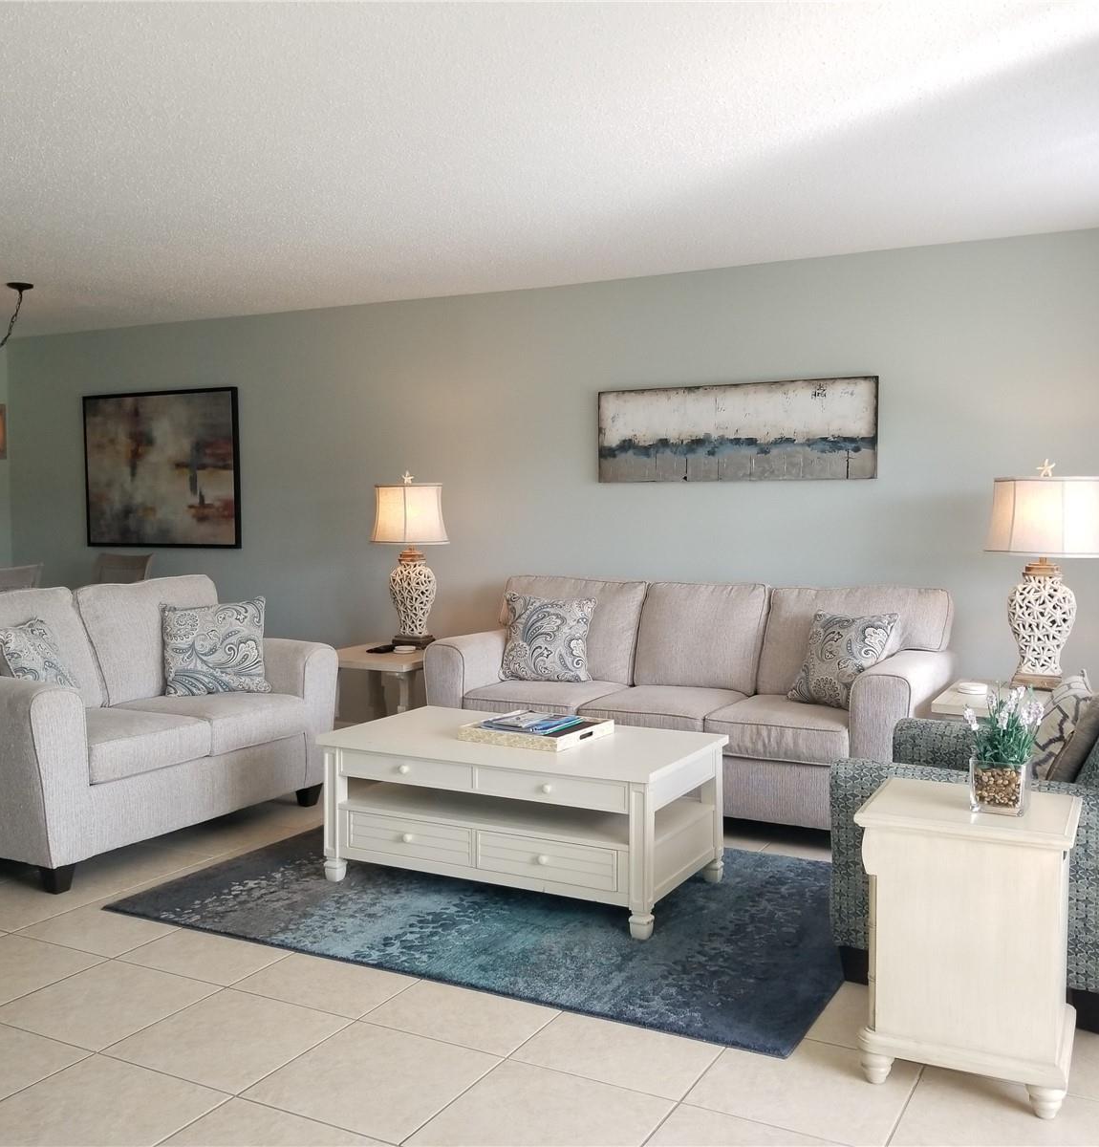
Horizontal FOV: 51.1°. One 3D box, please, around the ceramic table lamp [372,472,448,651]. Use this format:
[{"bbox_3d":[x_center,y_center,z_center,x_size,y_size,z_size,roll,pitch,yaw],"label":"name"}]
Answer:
[{"bbox_3d":[-0.714,-0.066,5.886,0.397,0.900,0.397,0,2,0],"label":"ceramic table lamp"}]

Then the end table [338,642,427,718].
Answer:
[{"bbox_3d":[-0.784,0.689,5.719,0.676,0.593,0.706,1,3,28],"label":"end table"}]

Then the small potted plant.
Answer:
[{"bbox_3d":[1.014,0.392,2.582,0.184,0.278,0.163,1,3,28],"label":"small potted plant"}]

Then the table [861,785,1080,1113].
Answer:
[{"bbox_3d":[0.961,0.826,2.623,0.441,0.597,0.419,1,3,28],"label":"table"}]

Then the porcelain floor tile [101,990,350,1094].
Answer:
[{"bbox_3d":[-0.764,1.119,2.763,0.424,0.011,0.424,1,3,28],"label":"porcelain floor tile"}]

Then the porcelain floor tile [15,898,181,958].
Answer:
[{"bbox_3d":[-1.368,1.113,3.645,0.437,0.010,0.432,1,3,28],"label":"porcelain floor tile"}]

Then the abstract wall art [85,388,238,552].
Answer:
[{"bbox_3d":[-2.428,-0.643,7.152,1.270,0.957,0.035,1,3,27],"label":"abstract wall art"}]

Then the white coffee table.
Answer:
[{"bbox_3d":[-0.091,0.807,3.952,1.239,0.496,0.723,1,3,28],"label":"white coffee table"}]

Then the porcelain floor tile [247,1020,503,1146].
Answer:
[{"bbox_3d":[-0.399,1.163,2.642,0.437,0.010,0.432,1,3,28],"label":"porcelain floor tile"}]

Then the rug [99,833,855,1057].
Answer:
[{"bbox_3d":[-0.073,1.062,3.869,2.241,0.012,1.599,1,3,28],"label":"rug"}]

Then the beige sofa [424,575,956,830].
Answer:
[{"bbox_3d":[0.583,0.533,5.040,2.144,0.972,0.907,1,3,28],"label":"beige sofa"}]

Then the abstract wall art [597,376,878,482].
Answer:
[{"bbox_3d":[0.862,-0.662,5.434,1.354,0.449,0.040,1,3,27],"label":"abstract wall art"}]

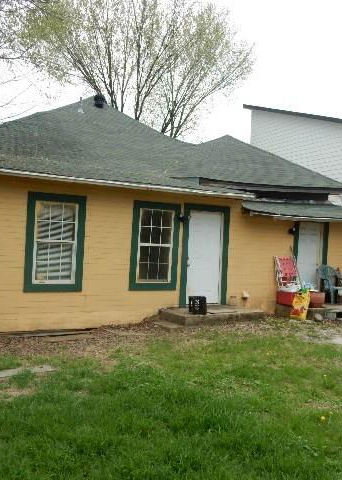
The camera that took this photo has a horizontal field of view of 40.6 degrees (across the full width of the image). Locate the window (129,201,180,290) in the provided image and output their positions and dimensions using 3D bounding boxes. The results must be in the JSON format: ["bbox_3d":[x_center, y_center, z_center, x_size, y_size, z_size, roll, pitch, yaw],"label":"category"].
[{"bbox_3d":[-0.310,0.138,9.609,1.053,1.834,0.100,3,0,-24],"label":"window"}]

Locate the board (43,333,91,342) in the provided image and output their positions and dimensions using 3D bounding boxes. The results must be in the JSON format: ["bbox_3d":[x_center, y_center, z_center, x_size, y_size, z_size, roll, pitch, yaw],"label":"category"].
[{"bbox_3d":[-1.880,1.775,8.430,0.920,0.060,0.220,3,0,-33],"label":"board"}]

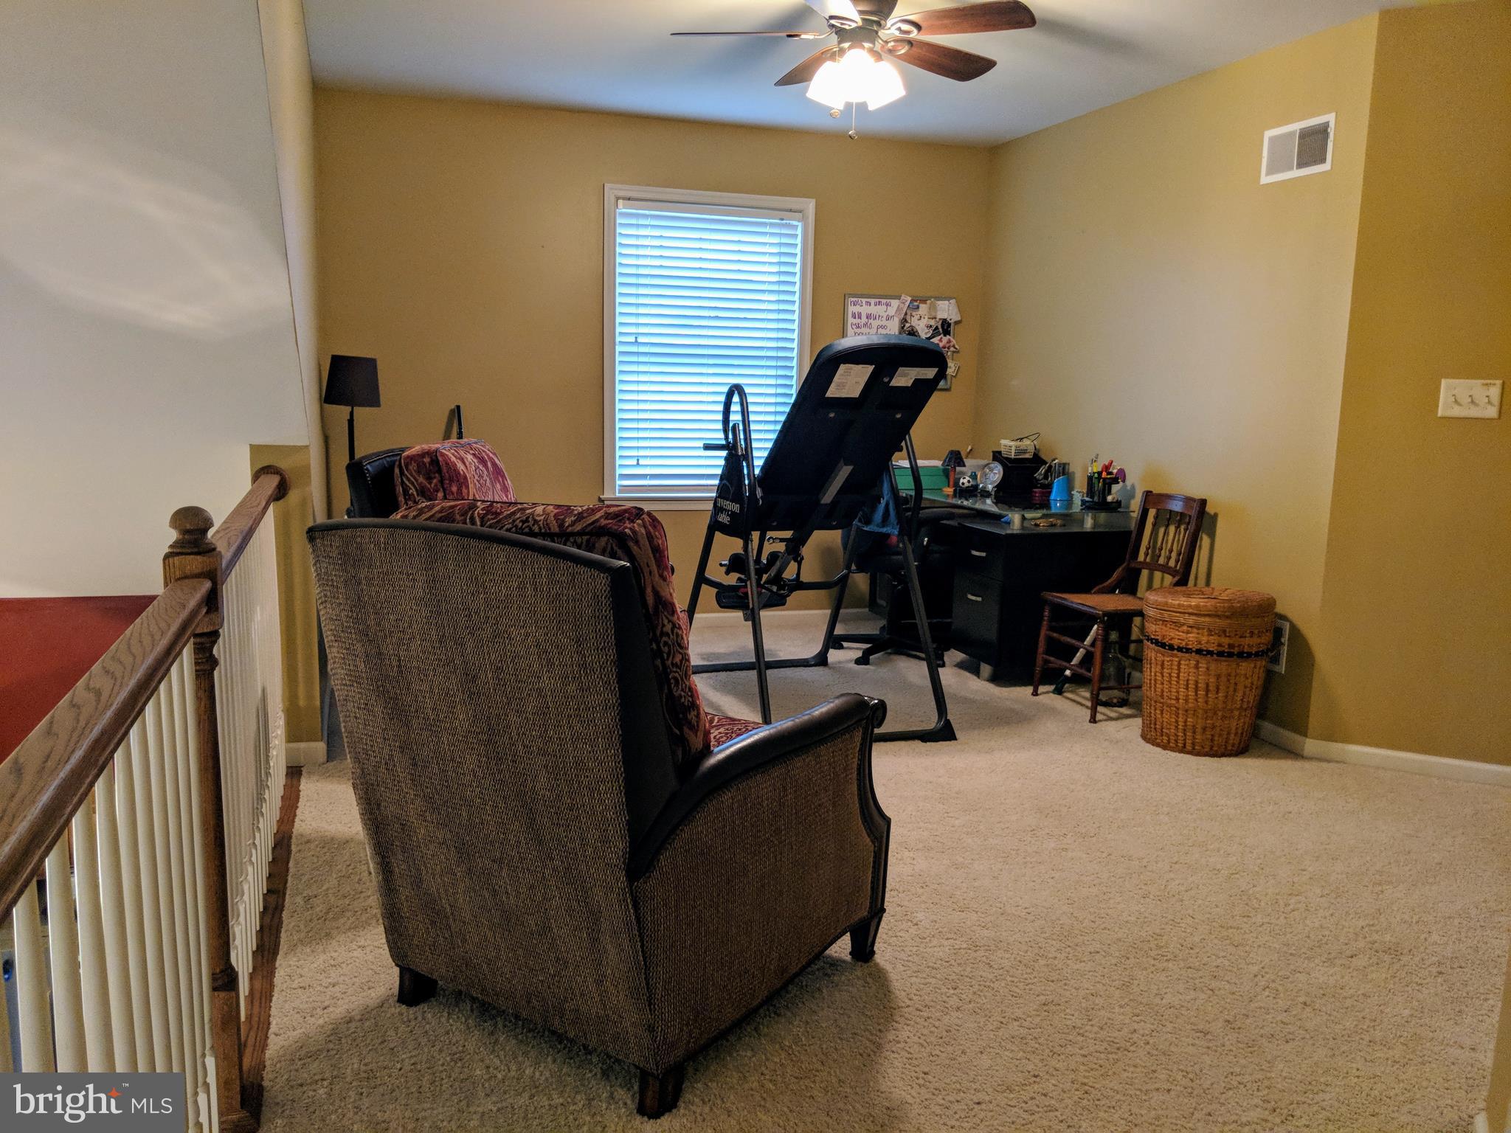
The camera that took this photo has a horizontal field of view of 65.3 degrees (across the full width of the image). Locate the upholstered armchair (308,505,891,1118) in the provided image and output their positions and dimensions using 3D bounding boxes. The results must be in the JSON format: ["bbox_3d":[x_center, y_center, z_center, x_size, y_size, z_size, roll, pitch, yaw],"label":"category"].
[{"bbox_3d":[-0.249,0.373,2.420,0.770,1.040,0.940,8,12,33],"label":"upholstered armchair"}]

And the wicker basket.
[{"bbox_3d":[1.590,0.367,4.195,0.440,0.530,0.440,-2,10,-17],"label":"wicker basket"}]

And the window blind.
[{"bbox_3d":[-0.231,-1.050,5.797,0.915,1.380,0.060,-2,10,-17],"label":"window blind"}]

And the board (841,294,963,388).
[{"bbox_3d":[0.739,-1.146,6.055,0.615,0.465,0.025,-2,10,-17],"label":"board"}]

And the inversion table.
[{"bbox_3d":[0.236,-0.159,4.496,0.710,1.410,1.160,-2,10,-16],"label":"inversion table"}]

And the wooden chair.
[{"bbox_3d":[1.427,0.137,4.624,0.500,0.830,0.410,-2,10,-20],"label":"wooden chair"}]

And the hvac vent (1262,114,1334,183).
[{"bbox_3d":[1.862,-1.433,4.053,0.018,0.180,0.330,-2,10,-17],"label":"hvac vent"}]

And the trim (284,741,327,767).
[{"bbox_3d":[-1.451,0.602,3.794,0.130,0.080,0.016,-2,10,-17],"label":"trim"}]

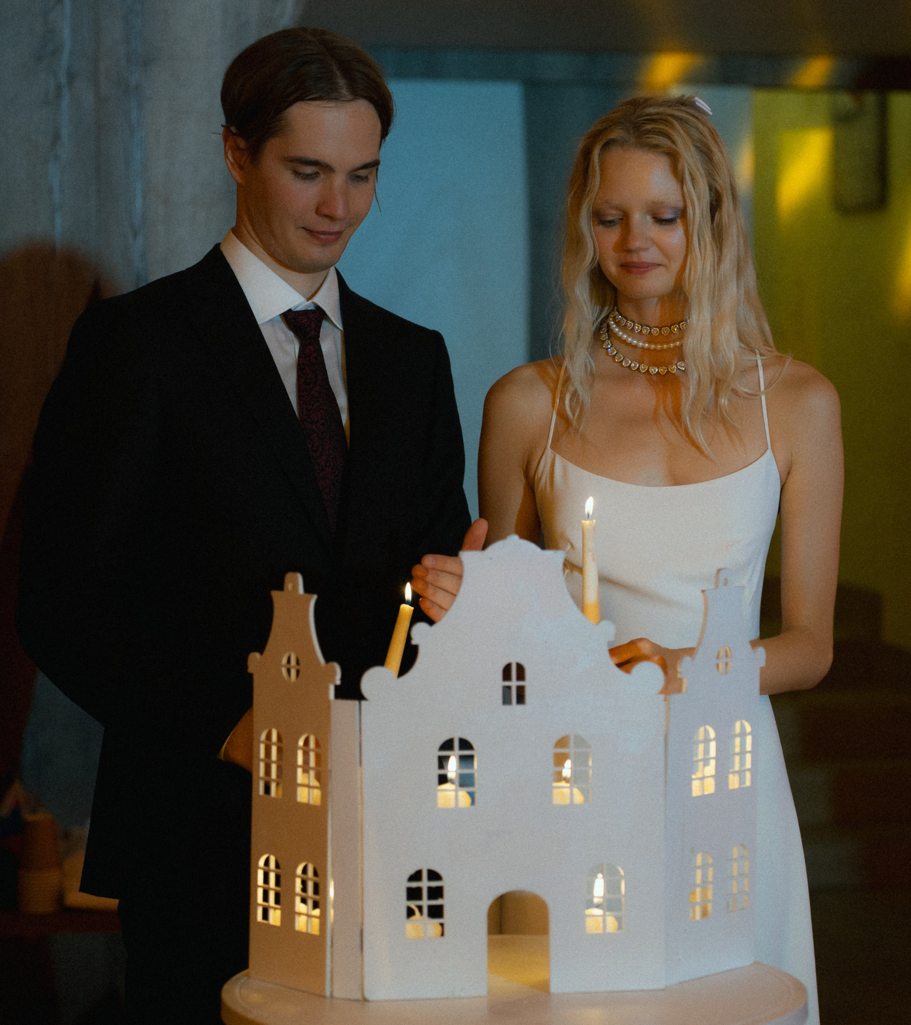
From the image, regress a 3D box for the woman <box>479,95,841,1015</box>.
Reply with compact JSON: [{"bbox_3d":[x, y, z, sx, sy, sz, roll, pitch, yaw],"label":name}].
[{"bbox_3d":[0.215,0.419,3.541,0.450,1.760,0.420,0,3,8],"label":"woman"}]

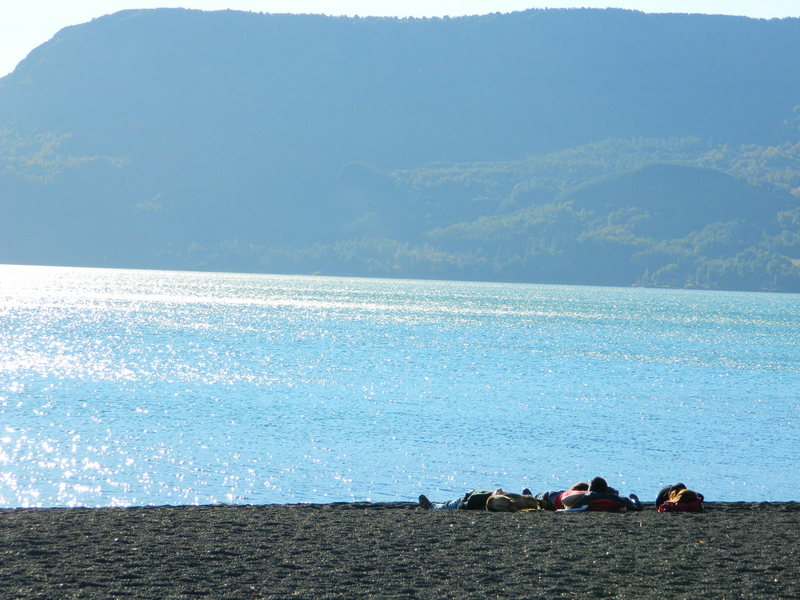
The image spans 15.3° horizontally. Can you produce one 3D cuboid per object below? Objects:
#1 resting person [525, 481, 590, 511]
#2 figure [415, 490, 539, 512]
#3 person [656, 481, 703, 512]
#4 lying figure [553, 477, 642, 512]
[{"bbox_3d":[1.597,2.044,30.850,0.520,0.330,1.574,2,-6,-17],"label":"resting person"},{"bbox_3d":[0.693,2.066,30.600,0.500,0.270,1.653,1,-5,-32],"label":"figure"},{"bbox_3d":[2.884,2.040,30.550,0.520,0.330,1.511,2,-5,5],"label":"person"},{"bbox_3d":[2.220,2.027,30.575,0.620,0.360,1.639,2,-7,18],"label":"lying figure"}]

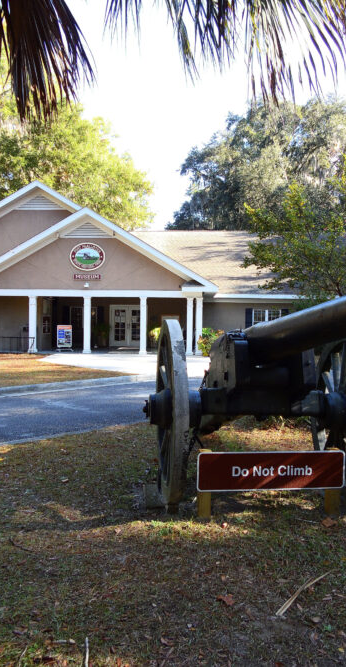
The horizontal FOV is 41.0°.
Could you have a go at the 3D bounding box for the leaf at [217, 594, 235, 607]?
[{"bbox_3d":[0.313,1.557,2.699,0.100,0.025,0.090,1,1,17],"label":"leaf"}]

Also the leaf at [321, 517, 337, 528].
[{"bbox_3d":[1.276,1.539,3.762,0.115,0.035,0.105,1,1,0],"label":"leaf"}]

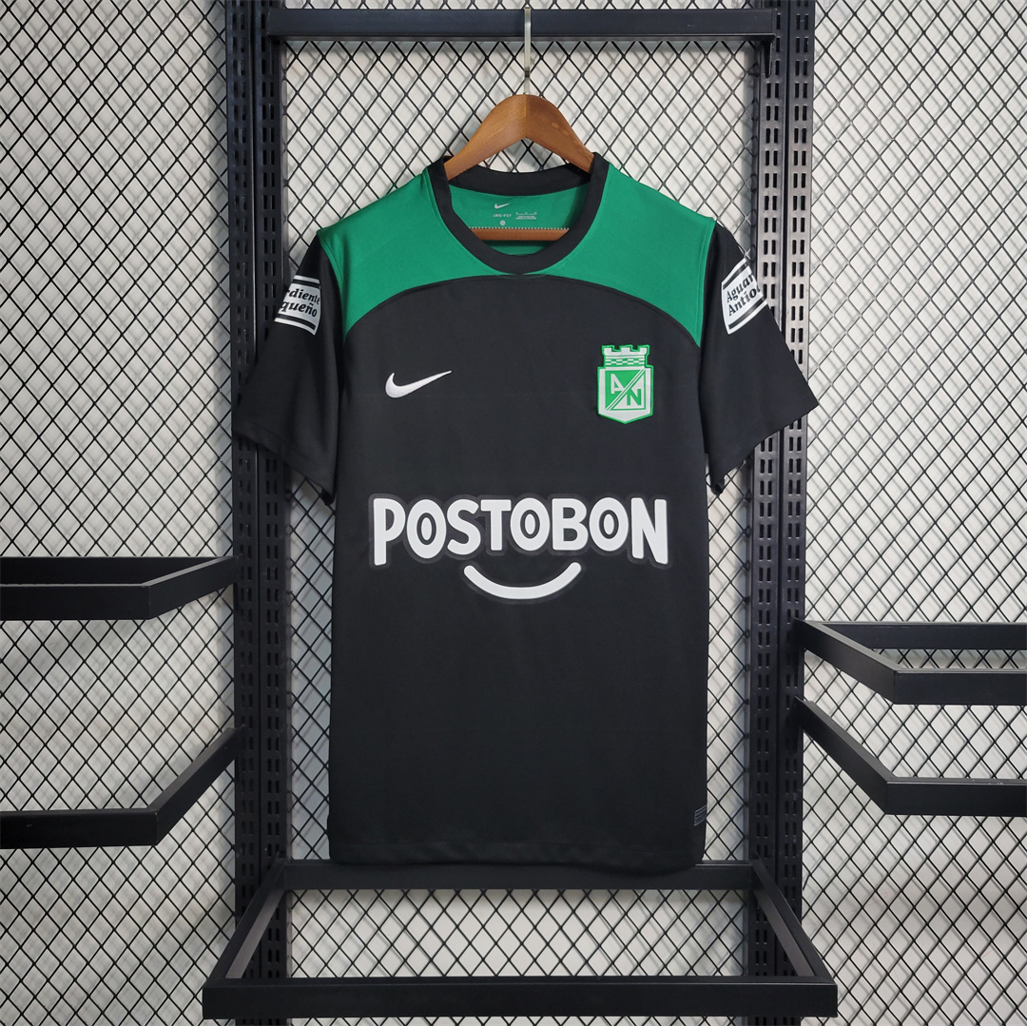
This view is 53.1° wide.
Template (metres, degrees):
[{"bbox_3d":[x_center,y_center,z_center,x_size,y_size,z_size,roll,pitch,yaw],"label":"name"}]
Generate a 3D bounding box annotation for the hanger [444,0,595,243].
[{"bbox_3d":[0.007,-0.416,1.100,0.420,0.250,0.050,0,2,1],"label":"hanger"}]

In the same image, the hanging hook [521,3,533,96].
[{"bbox_3d":[0.015,-0.500,1.110,0.010,0.097,0.045,0,2,1],"label":"hanging hook"}]

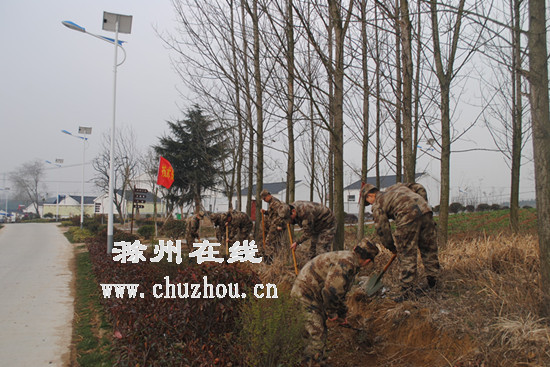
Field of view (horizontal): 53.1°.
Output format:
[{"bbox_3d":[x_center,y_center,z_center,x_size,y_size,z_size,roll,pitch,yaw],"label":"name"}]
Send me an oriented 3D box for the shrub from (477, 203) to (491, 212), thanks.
[{"bbox_3d":[23.878,2.749,63.000,1.650,1.150,1.500,0,-3,0],"label":"shrub"}]

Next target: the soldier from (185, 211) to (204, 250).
[{"bbox_3d":[-2.634,1.554,18.000,0.550,1.200,0.500,1,-3,7],"label":"soldier"}]

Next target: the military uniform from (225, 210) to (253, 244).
[{"bbox_3d":[-1.115,1.353,16.800,0.720,1.020,0.500,2,-3,-17],"label":"military uniform"}]

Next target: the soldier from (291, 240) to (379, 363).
[{"bbox_3d":[0.595,1.180,5.500,0.900,1.180,0.580,1,-3,-9],"label":"soldier"}]

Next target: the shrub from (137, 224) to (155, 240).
[{"bbox_3d":[-5.532,2.093,23.500,0.760,0.660,0.760,1,-3,0],"label":"shrub"}]

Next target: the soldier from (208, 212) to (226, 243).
[{"bbox_3d":[-1.849,1.472,18.000,0.700,1.050,0.500,2,-3,-17],"label":"soldier"}]

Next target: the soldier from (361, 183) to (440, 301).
[{"bbox_3d":[1.679,0.703,7.300,0.980,1.420,0.620,-1,-3,25],"label":"soldier"}]

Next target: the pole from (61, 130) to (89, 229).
[{"bbox_3d":[-14.073,-0.404,39.000,2.200,7.200,0.850,2,-3,-22],"label":"pole"}]

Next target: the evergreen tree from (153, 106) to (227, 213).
[{"bbox_3d":[-5.465,-1.243,36.000,4.800,7.900,4.700,0,-3,0],"label":"evergreen tree"}]

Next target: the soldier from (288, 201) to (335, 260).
[{"bbox_3d":[0.742,0.906,10.600,0.880,1.170,0.580,0,-3,0],"label":"soldier"}]

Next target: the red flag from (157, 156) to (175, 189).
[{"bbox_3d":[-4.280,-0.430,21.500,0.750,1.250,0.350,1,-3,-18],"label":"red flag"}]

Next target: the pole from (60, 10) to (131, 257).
[{"bbox_3d":[-5.295,-1.468,16.177,1.950,7.000,0.550,2,-3,-21],"label":"pole"}]

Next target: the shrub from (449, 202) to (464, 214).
[{"bbox_3d":[19.796,2.694,60.000,1.600,1.200,1.500,0,-3,0],"label":"shrub"}]

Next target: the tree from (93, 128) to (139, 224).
[{"bbox_3d":[-13.830,-0.785,48.000,4.100,8.700,4.000,0,-3,0],"label":"tree"}]

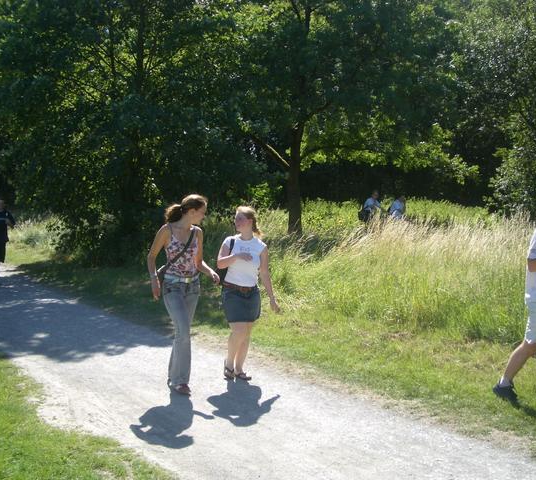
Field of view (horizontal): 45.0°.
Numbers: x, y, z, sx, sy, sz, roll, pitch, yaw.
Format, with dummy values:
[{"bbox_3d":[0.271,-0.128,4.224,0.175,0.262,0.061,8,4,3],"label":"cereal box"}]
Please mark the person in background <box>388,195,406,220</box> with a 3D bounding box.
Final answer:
[{"bbox_3d":[4.042,-0.571,20.244,0.420,1.700,0.500,1,3,10],"label":"person in background"}]

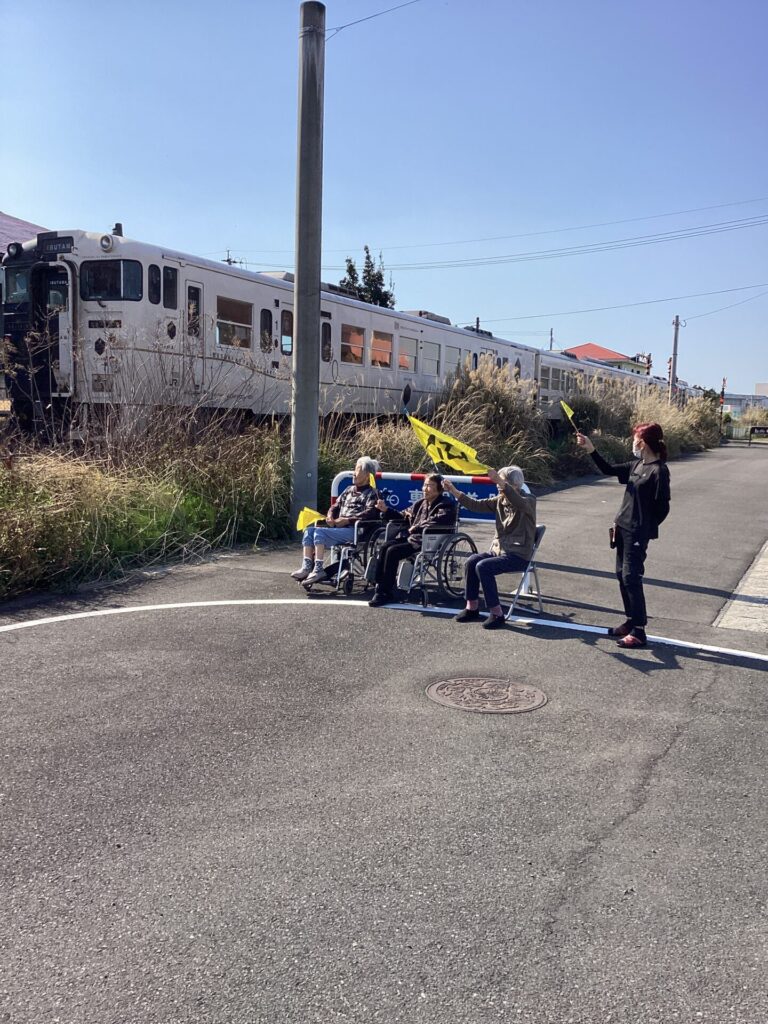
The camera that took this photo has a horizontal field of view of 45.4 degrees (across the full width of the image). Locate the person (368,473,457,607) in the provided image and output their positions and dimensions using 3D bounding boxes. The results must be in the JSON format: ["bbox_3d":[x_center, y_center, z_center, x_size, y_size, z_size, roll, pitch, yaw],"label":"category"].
[{"bbox_3d":[0.251,0.226,7.927,0.860,1.100,0.520,-4,8,-44],"label":"person"}]

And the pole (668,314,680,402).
[{"bbox_3d":[16.301,-7.172,51.965,0.280,7.800,0.280,5,7,26],"label":"pole"}]

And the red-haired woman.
[{"bbox_3d":[1.755,0.150,6.746,0.500,1.620,0.520,-1,7,-28],"label":"red-haired woman"}]

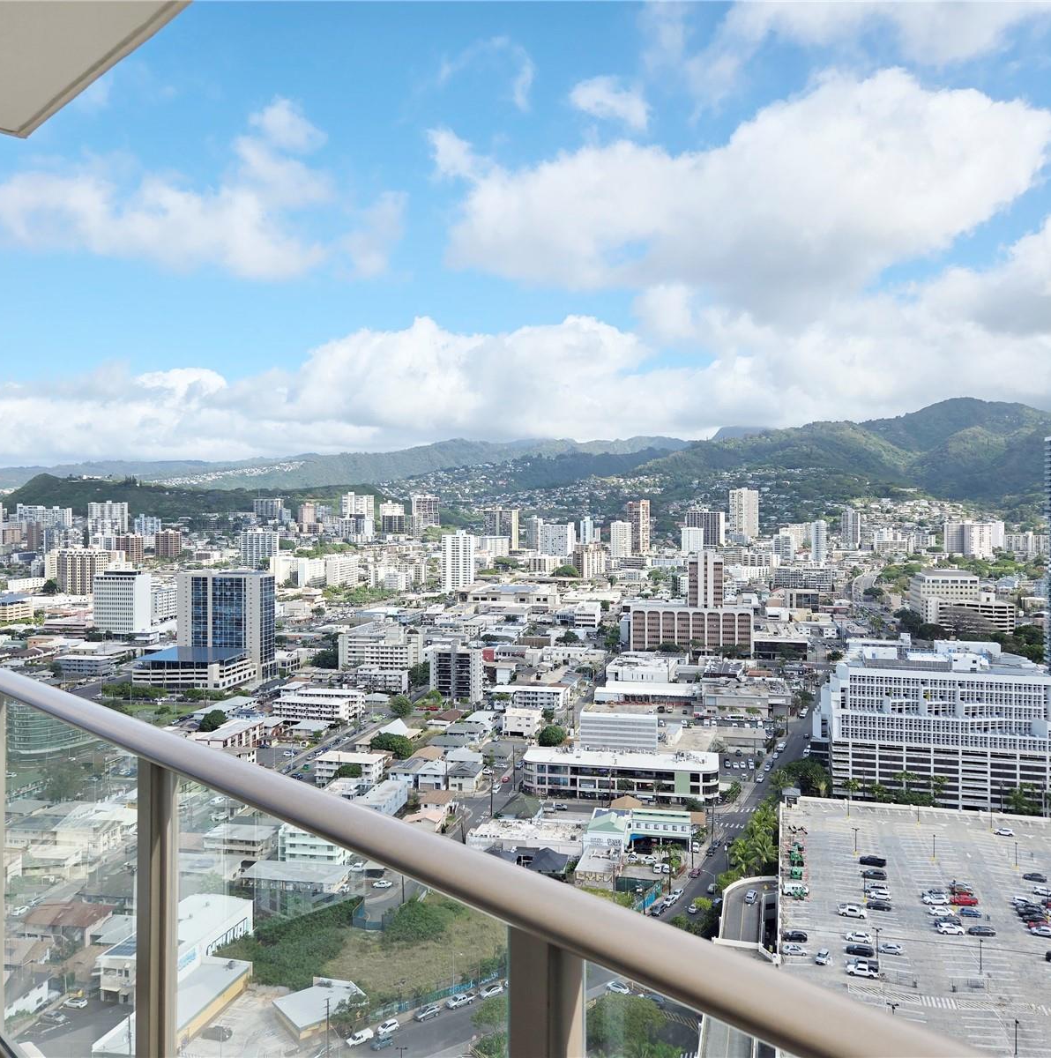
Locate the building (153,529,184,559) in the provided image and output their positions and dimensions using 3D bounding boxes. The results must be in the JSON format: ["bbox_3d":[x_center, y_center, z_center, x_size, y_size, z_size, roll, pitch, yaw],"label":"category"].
[{"bbox_3d":[-449.730,19.910,1180.850,21.300,34.860,24.490,1,2,20],"label":"building"}]

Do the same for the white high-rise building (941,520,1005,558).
[{"bbox_3d":[620.730,13.940,1300.000,75.100,49.790,32.000,1,2,24],"label":"white high-rise building"}]

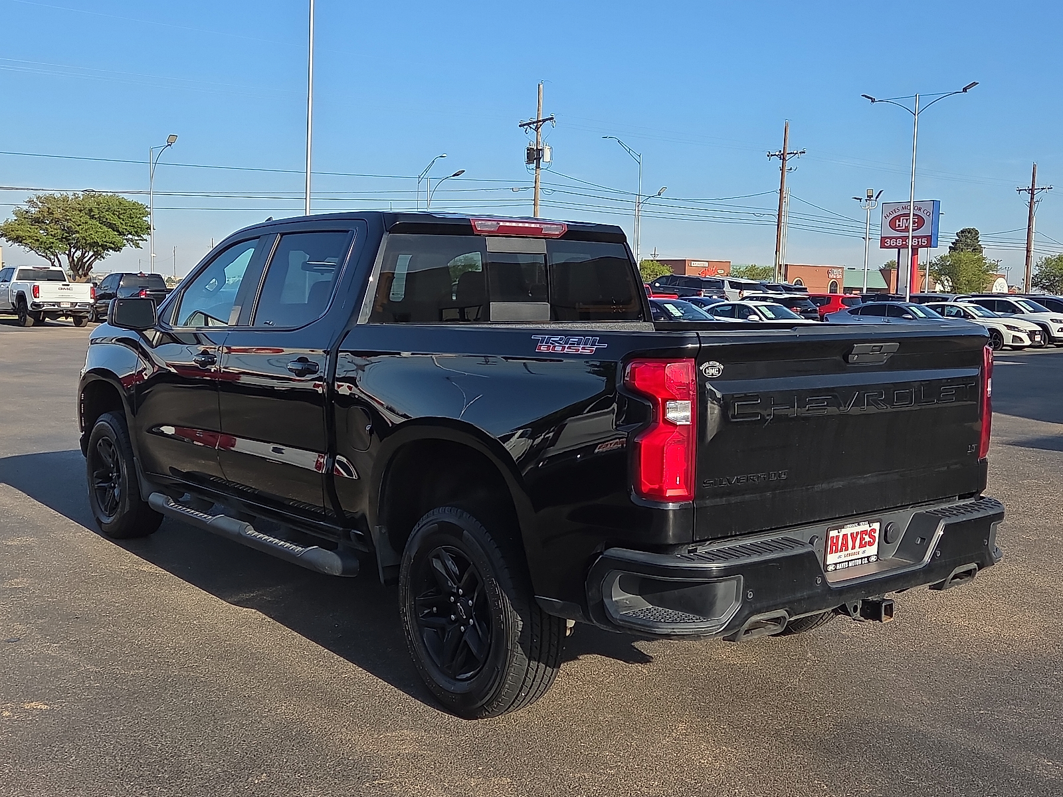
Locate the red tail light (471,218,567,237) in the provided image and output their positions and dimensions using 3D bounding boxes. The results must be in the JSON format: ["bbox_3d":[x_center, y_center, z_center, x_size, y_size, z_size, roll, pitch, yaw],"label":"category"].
[{"bbox_3d":[-0.065,-0.813,5.419,0.590,0.067,0.070,-3,7,-39],"label":"red tail light"}]

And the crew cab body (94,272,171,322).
[{"bbox_3d":[-15.280,-3.860,43.700,2.030,1.930,5.850,-4,7,-40],"label":"crew cab body"}]

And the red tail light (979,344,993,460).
[{"bbox_3d":[1.807,0.012,4.616,0.150,0.450,0.180,-3,7,-39],"label":"red tail light"}]

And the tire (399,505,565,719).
[{"bbox_3d":[-0.208,0.786,4.327,0.275,0.795,0.806,-3,7,-39],"label":"tire"}]

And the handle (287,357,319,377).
[{"bbox_3d":[-1.005,-0.140,5.023,0.065,0.084,0.235,-3,7,-39],"label":"handle"}]

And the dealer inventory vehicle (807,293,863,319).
[{"bbox_3d":[13.636,-4.124,54.000,1.820,1.670,4.400,-3,6,-37],"label":"dealer inventory vehicle"}]

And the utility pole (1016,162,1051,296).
[{"bbox_3d":[34.378,-10.573,78.226,0.400,11.113,2.500,-3,6,-37],"label":"utility pole"}]

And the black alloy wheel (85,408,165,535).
[{"bbox_3d":[-2.524,0.473,7.110,0.280,0.790,0.790,-3,7,-38],"label":"black alloy wheel"}]

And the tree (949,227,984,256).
[{"bbox_3d":[53.285,-15.558,139.406,5.800,10.662,5.800,1,5,0],"label":"tree"}]

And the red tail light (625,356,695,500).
[{"bbox_3d":[0.397,0.091,3.469,0.150,0.450,0.180,-3,7,-39],"label":"red tail light"}]

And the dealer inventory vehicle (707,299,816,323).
[{"bbox_3d":[5.863,-1.859,30.100,1.840,1.450,4.850,-3,6,-37],"label":"dealer inventory vehicle"}]

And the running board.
[{"bbox_3d":[-1.452,0.637,5.646,0.160,0.105,2.111,-3,5,-39],"label":"running board"}]

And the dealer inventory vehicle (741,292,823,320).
[{"bbox_3d":[9.740,-3.610,47.600,1.840,1.650,4.600,-3,6,-38],"label":"dealer inventory vehicle"}]

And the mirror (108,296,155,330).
[{"bbox_3d":[-2.205,-0.473,6.277,0.265,0.190,0.140,-3,7,-39],"label":"mirror"}]

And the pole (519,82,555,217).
[{"bbox_3d":[0.229,-9.728,57.000,1.000,12.100,2.800,-2,6,-31],"label":"pole"}]

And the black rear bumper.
[{"bbox_3d":[1.077,0.562,3.990,2.000,0.290,0.400,-3,7,-38],"label":"black rear bumper"}]

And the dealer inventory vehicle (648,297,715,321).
[{"bbox_3d":[3.050,-1.600,26.600,1.830,1.450,4.750,-3,6,-38],"label":"dealer inventory vehicle"}]

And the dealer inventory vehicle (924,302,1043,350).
[{"bbox_3d":[13.800,-2.355,36.400,1.850,1.450,4.900,-3,6,-38],"label":"dealer inventory vehicle"}]

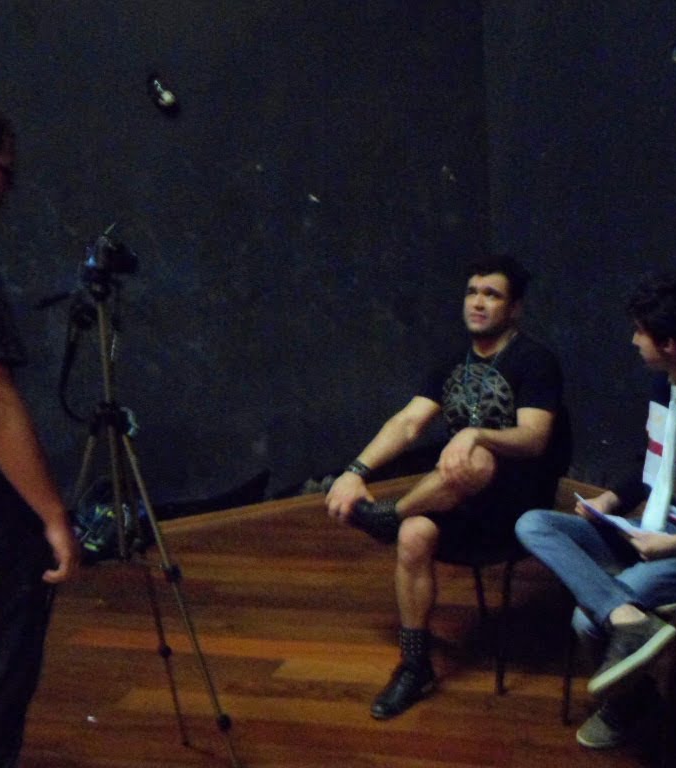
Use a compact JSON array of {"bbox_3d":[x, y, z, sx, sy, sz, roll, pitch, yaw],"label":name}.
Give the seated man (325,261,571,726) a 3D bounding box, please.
[{"bbox_3d":[0.350,0.268,3.249,0.820,1.270,0.580,-11,12,-43],"label":"seated man"}]

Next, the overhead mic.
[{"bbox_3d":[-0.781,-1.316,4.803,0.130,0.200,0.110,-7,9,-24],"label":"overhead mic"}]

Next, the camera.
[{"bbox_3d":[-0.505,-0.289,2.375,0.100,0.090,0.110,-8,10,-29],"label":"camera"}]

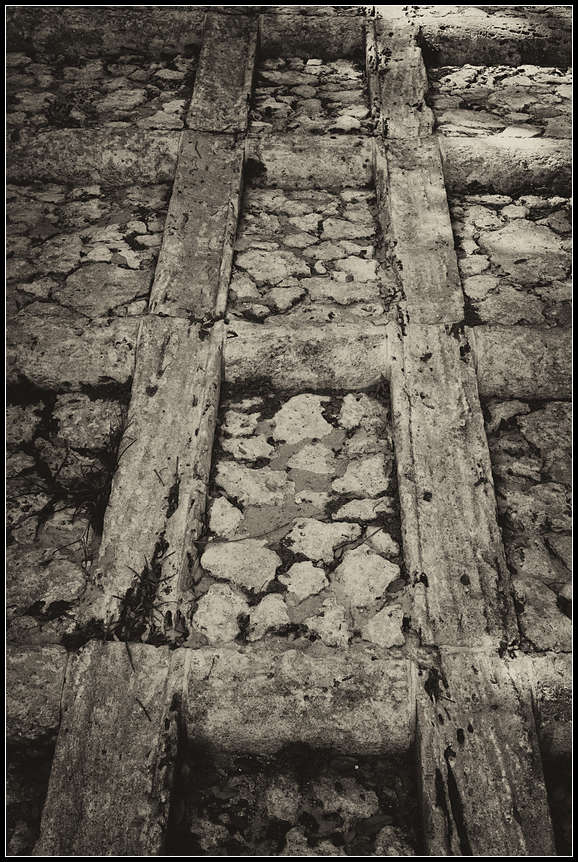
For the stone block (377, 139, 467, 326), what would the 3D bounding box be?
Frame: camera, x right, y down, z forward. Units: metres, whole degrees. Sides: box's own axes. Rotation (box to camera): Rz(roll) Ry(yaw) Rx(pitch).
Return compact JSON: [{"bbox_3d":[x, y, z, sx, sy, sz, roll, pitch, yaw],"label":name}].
[{"bbox_3d":[0.395,-0.606,2.619,0.210,0.120,0.927,2,50,-1],"label":"stone block"}]

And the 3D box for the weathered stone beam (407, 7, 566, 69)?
[{"bbox_3d":[0.910,-1.650,3.554,0.704,0.180,0.180,1,34,1],"label":"weathered stone beam"}]

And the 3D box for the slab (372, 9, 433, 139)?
[{"bbox_3d":[0.426,-1.353,3.288,0.228,0.130,1.020,1,49,1],"label":"slab"}]

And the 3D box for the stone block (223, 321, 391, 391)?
[{"bbox_3d":[0.044,-0.189,2.237,0.448,0.150,0.160,1,34,1],"label":"stone block"}]

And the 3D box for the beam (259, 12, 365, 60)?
[{"bbox_3d":[0.092,-1.604,3.424,0.432,0.140,0.170,2,37,-1],"label":"beam"}]

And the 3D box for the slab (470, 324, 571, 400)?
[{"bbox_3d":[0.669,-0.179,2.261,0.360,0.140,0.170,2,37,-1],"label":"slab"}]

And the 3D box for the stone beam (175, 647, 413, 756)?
[{"bbox_3d":[0.015,0.539,1.634,0.452,0.140,0.170,2,37,-1],"label":"stone beam"}]

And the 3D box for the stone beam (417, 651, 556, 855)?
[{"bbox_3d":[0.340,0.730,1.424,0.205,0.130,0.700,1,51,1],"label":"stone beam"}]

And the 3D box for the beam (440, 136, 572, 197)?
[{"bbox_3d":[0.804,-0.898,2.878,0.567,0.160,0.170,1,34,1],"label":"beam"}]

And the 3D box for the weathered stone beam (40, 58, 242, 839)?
[{"bbox_3d":[-0.280,-0.192,2.245,0.220,0.120,2.962,2,50,-1],"label":"weathered stone beam"}]

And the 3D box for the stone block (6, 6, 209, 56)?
[{"bbox_3d":[-0.808,-1.680,3.548,0.900,0.160,0.170,1,34,1],"label":"stone block"}]

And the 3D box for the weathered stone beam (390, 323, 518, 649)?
[{"bbox_3d":[0.362,0.112,1.967,0.198,0.140,0.920,2,50,0],"label":"weathered stone beam"}]

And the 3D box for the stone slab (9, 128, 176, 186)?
[{"bbox_3d":[-0.692,-0.900,2.803,0.660,0.140,0.170,2,37,-1],"label":"stone slab"}]

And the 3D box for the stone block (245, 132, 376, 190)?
[{"bbox_3d":[0.066,-0.900,2.836,0.432,0.140,0.170,2,37,-1],"label":"stone block"}]

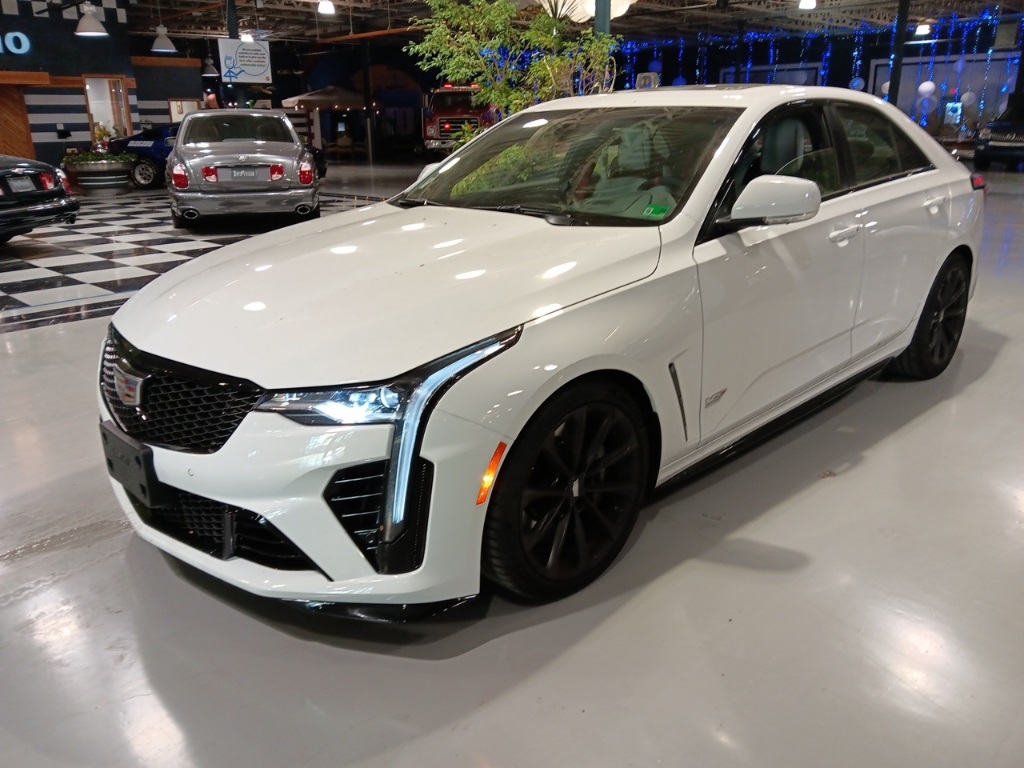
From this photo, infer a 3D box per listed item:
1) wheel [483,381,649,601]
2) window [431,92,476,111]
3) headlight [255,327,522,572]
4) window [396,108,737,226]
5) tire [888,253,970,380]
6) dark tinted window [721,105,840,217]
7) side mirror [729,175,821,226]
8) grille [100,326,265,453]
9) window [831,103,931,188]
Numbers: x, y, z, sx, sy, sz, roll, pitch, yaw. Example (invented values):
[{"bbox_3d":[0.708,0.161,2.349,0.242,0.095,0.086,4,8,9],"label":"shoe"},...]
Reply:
[{"bbox_3d":[0.107,0.256,2.109,0.637,0.637,0.255,-17,24,-41],"label":"wheel"},{"bbox_3d":[-1.741,-9.367,25.500,1.750,0.650,0.200,-1,1,0],"label":"window"},{"bbox_3d":[-0.267,0.138,1.848,0.570,0.530,0.400,-17,24,-41],"label":"headlight"},{"bbox_3d":[0.181,-0.873,2.950,1.370,0.140,0.800,17,55,43],"label":"window"},{"bbox_3d":[2.102,-0.370,3.935,0.650,0.650,0.270,-17,24,-41],"label":"tire"},{"bbox_3d":[0.949,-0.809,2.743,1.000,0.390,0.090,-17,3,-41],"label":"dark tinted window"},{"bbox_3d":[0.806,-0.570,2.373,0.175,0.155,0.240,-17,24,-41],"label":"side mirror"},{"bbox_3d":[-0.964,0.018,2.065,0.160,0.260,0.990,-17,24,-41],"label":"grille"},{"bbox_3d":[1.656,-1.067,3.403,0.970,0.360,0.090,-17,3,-41],"label":"window"}]

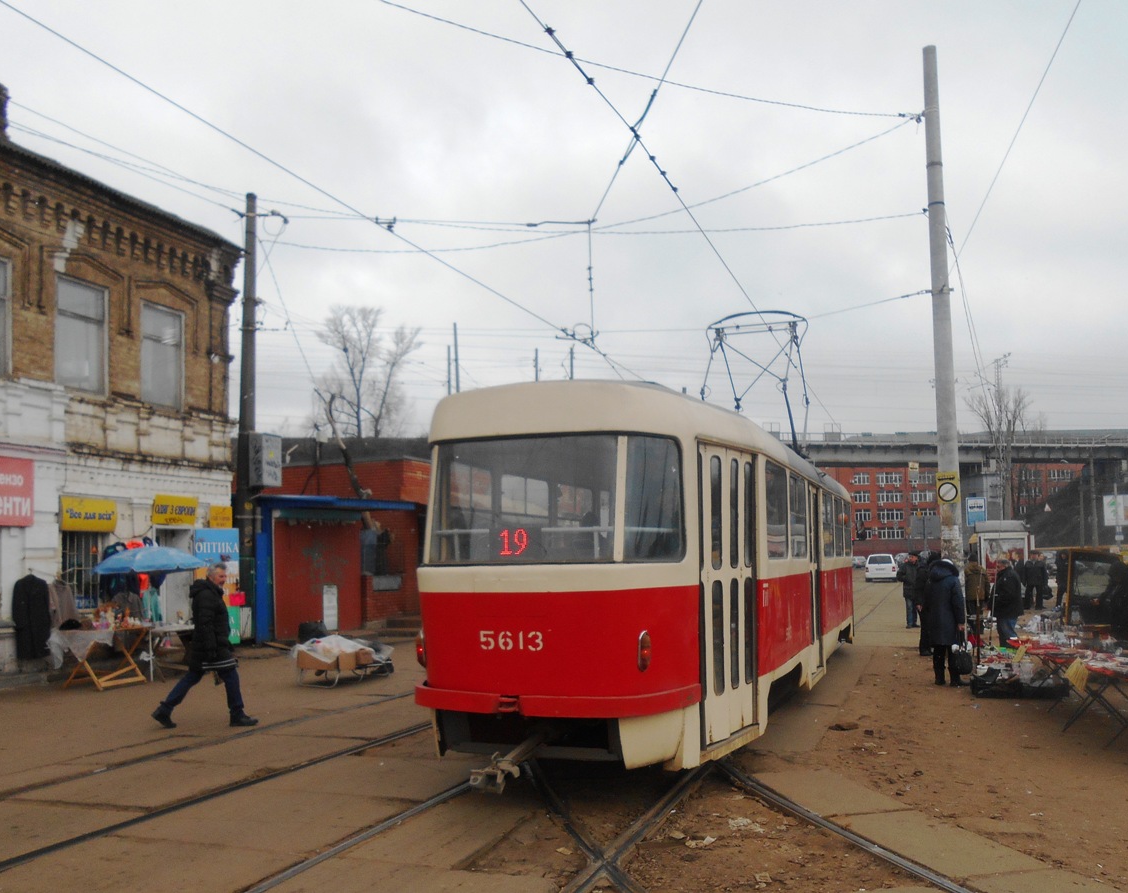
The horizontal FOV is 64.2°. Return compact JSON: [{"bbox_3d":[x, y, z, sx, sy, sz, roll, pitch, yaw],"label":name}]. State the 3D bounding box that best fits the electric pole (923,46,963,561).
[{"bbox_3d":[6.884,-2.004,16.365,0.370,11.217,0.370,-3,-7,23],"label":"electric pole"}]

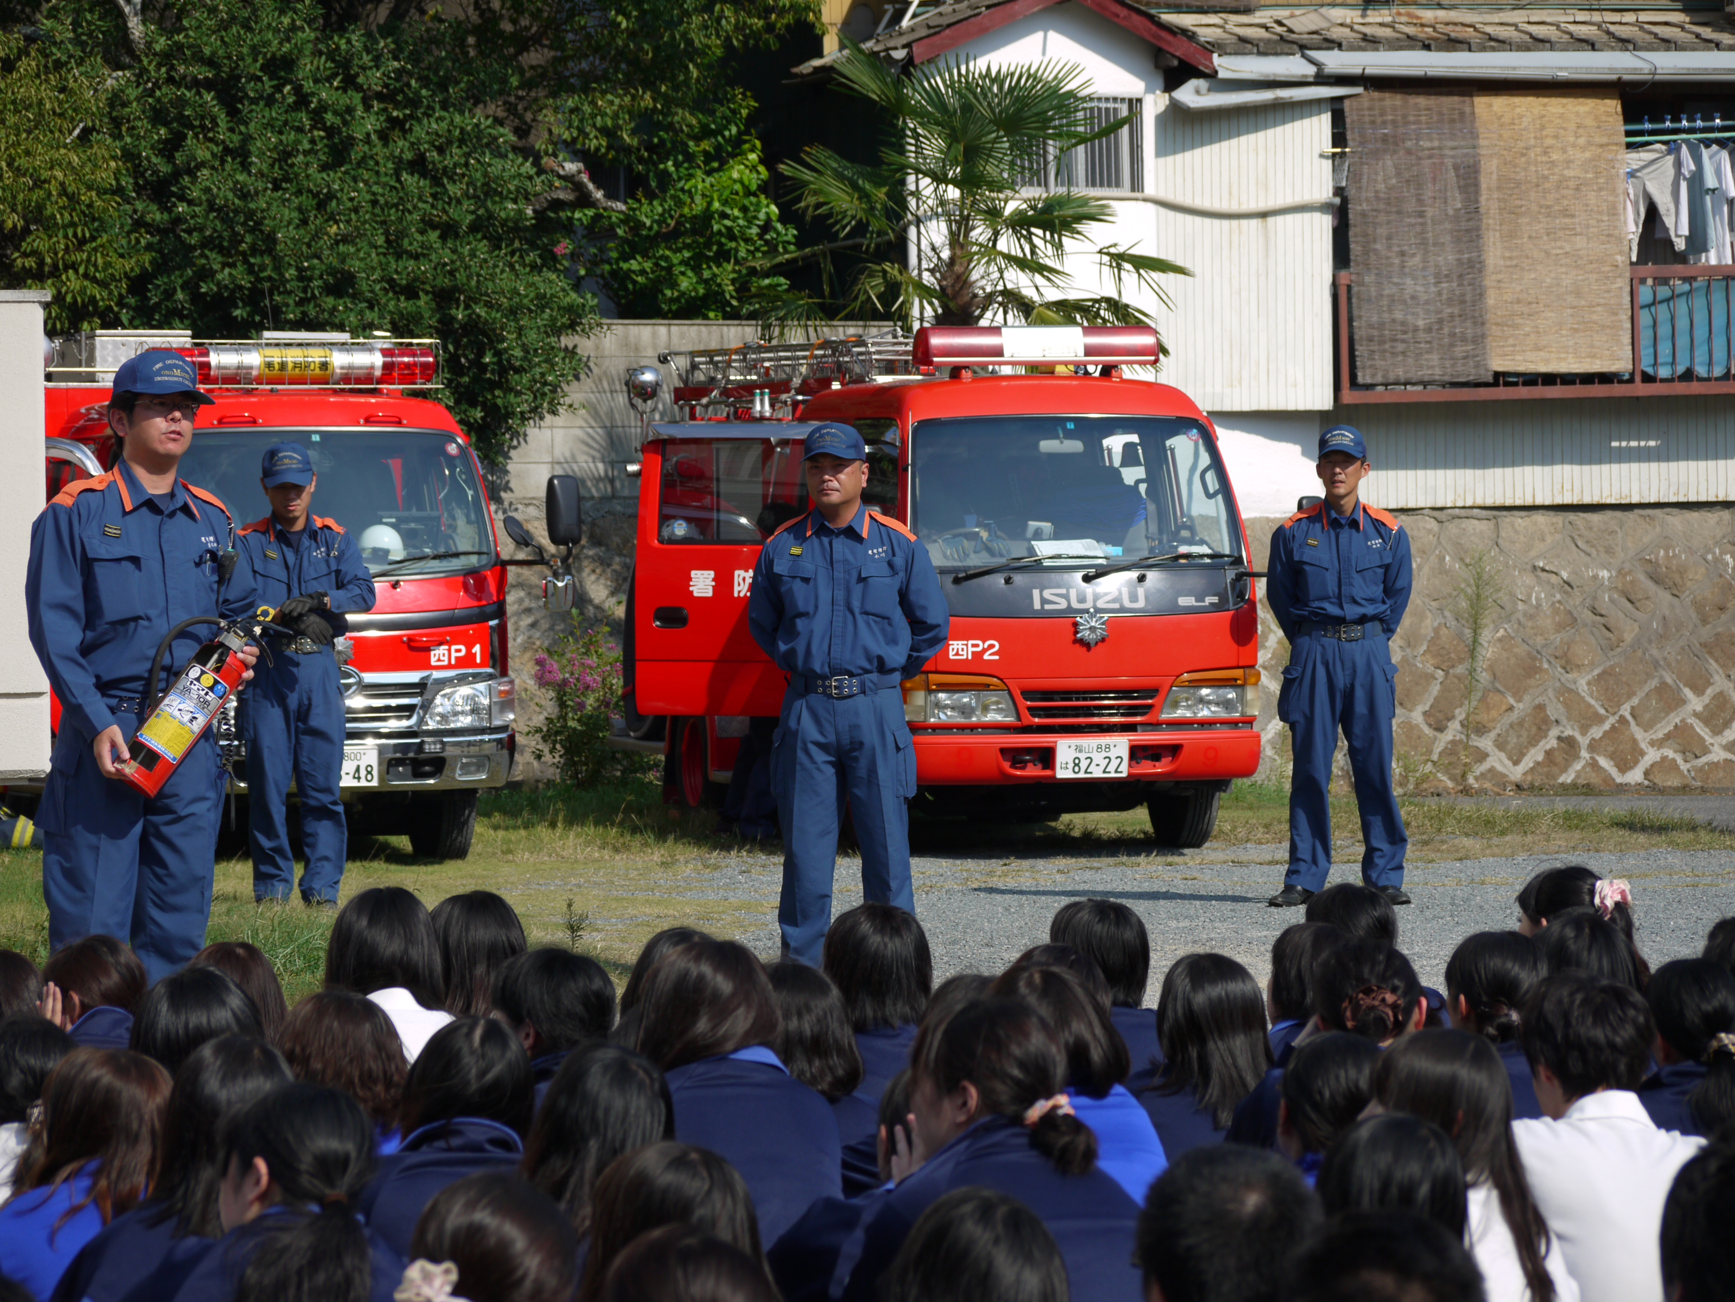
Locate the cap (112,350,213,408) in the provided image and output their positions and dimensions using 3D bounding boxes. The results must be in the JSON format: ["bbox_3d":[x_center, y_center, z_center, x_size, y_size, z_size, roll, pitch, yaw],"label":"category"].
[{"bbox_3d":[-1.590,-0.614,16.250,0.180,0.130,0.260,0,1,-34],"label":"cap"}]

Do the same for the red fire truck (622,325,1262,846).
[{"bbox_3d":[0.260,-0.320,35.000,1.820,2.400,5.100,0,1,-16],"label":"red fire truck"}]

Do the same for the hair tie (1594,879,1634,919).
[{"bbox_3d":[1.530,0.507,14.800,0.078,0.080,0.060,0,1,-20],"label":"hair tie"}]

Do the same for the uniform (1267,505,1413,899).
[{"bbox_3d":[1.754,0.169,26.800,0.550,1.460,0.340,0,1,-2],"label":"uniform"}]

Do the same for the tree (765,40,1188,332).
[{"bbox_3d":[0.580,-1.280,40.000,2.300,4.200,2.300,0,1,0],"label":"tree"}]

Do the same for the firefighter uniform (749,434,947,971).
[{"bbox_3d":[-0.060,0.176,22.000,0.600,1.730,0.380,0,1,9],"label":"firefighter uniform"}]

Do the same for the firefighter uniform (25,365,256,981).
[{"bbox_3d":[-1.639,0.204,16.300,0.530,1.730,0.380,0,1,-25],"label":"firefighter uniform"}]

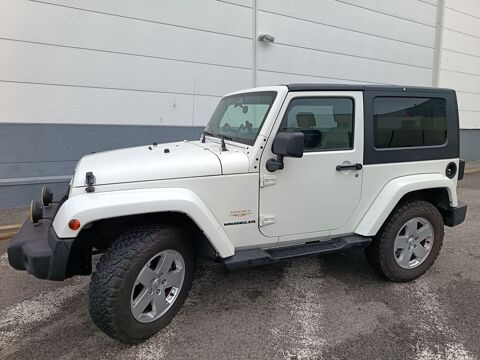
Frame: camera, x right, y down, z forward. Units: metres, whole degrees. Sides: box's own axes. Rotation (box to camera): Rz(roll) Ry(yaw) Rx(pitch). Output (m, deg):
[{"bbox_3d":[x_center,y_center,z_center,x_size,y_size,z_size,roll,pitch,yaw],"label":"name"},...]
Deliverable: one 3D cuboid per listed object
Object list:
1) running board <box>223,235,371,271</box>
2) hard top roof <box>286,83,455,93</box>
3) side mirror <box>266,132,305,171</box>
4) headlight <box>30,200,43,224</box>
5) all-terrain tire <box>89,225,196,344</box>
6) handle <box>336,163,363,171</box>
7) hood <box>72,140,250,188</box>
[{"bbox_3d":[0.477,0.555,2.675,1.290,0.100,0.180,-4,13,-21],"label":"running board"},{"bbox_3d":[0.989,-0.938,3.476,1.860,0.120,1.380,-4,13,-21],"label":"hard top roof"},{"bbox_3d":[0.322,-0.183,2.383,0.160,0.270,0.240,-4,13,-21],"label":"side mirror"},{"bbox_3d":[-1.492,0.232,2.474,0.090,0.165,0.165,-4,13,-21],"label":"headlight"},{"bbox_3d":[-0.644,0.708,2.341,0.260,0.785,0.785,8,14,32],"label":"all-terrain tire"},{"bbox_3d":[0.899,-0.103,2.752,0.250,0.050,0.060,-4,13,-21],"label":"handle"},{"bbox_3d":[-0.799,-0.205,2.918,1.180,0.230,1.470,-4,13,-21],"label":"hood"}]

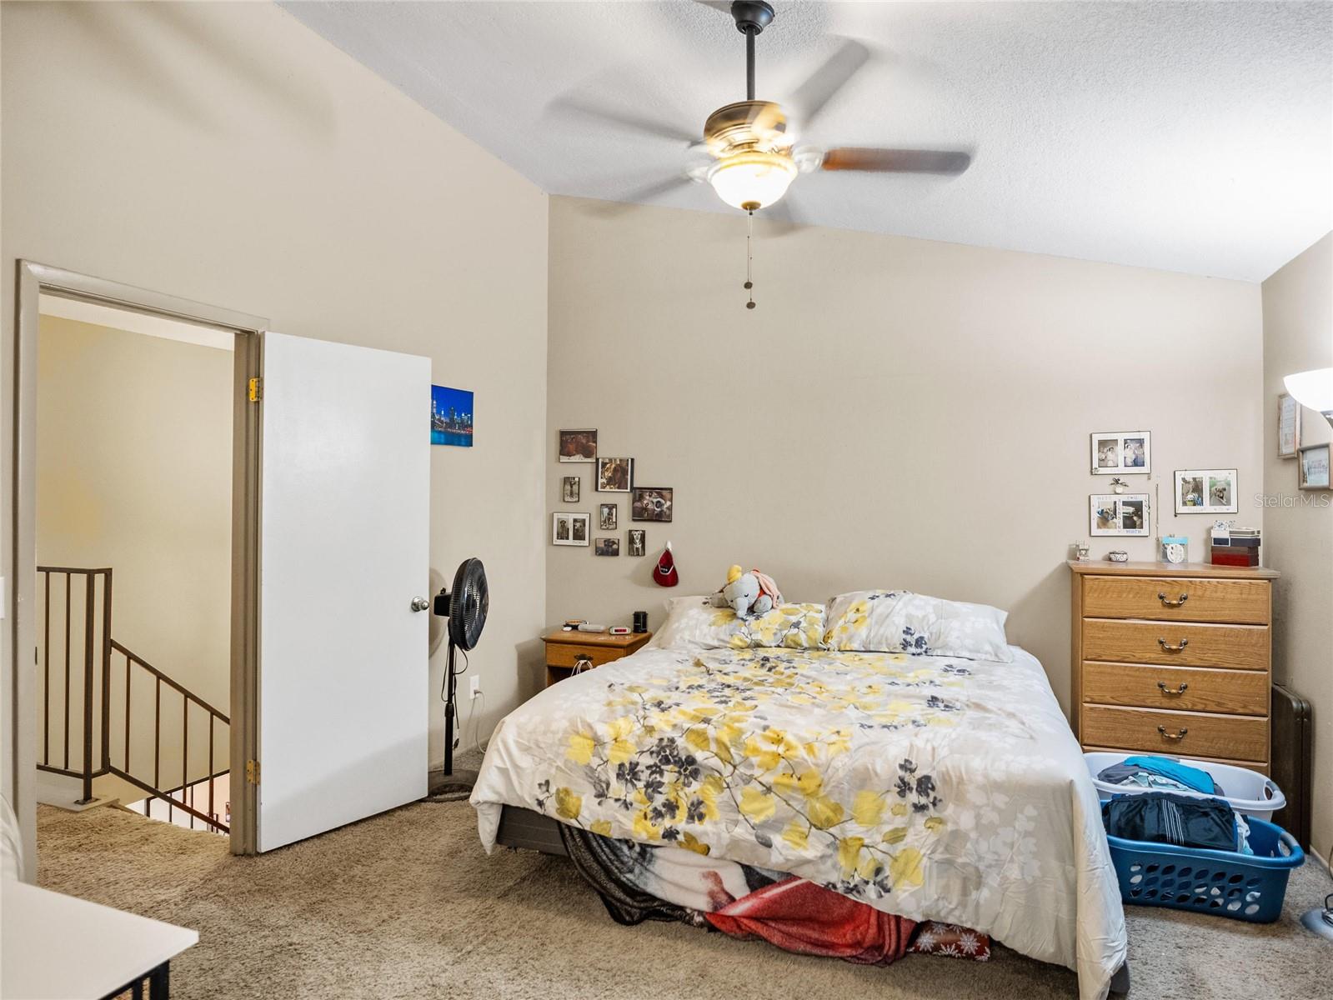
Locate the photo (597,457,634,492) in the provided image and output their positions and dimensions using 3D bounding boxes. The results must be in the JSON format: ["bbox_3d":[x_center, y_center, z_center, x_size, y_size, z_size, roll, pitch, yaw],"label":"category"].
[{"bbox_3d":[-0.316,-0.151,4.751,0.255,0.214,0.018,0,0,23],"label":"photo"}]

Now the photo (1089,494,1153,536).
[{"bbox_3d":[2.172,0.074,3.692,0.250,0.206,0.018,0,0,23],"label":"photo"}]

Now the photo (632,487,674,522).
[{"bbox_3d":[-0.082,0.030,4.660,0.258,0.208,0.020,0,0,23],"label":"photo"}]

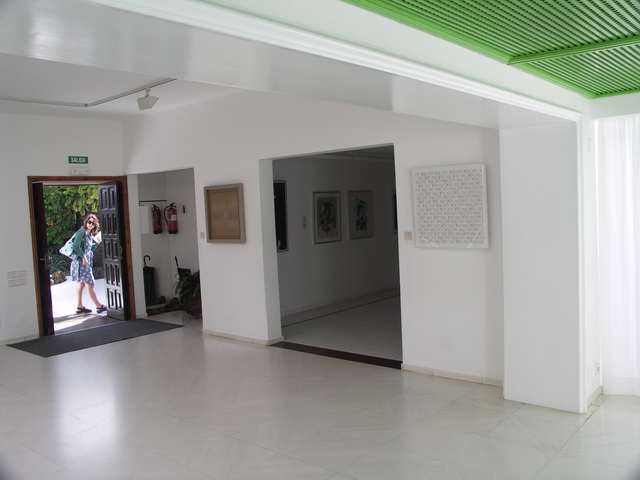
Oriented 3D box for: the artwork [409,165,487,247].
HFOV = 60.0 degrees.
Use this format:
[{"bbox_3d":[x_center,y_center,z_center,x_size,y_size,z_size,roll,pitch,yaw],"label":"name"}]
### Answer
[{"bbox_3d":[1.179,-0.296,5.067,0.684,0.743,0.055,1,5,38],"label":"artwork"}]

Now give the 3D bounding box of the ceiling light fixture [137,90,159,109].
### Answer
[{"bbox_3d":[-1.907,-1.555,6.138,0.190,0.240,0.200,1,5,41],"label":"ceiling light fixture"}]

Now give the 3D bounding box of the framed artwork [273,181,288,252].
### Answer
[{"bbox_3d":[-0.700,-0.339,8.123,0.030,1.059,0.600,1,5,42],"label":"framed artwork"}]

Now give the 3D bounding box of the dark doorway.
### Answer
[{"bbox_3d":[-3.470,0.185,8.159,0.150,2.214,1.445,1,5,42],"label":"dark doorway"}]

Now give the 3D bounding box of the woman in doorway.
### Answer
[{"bbox_3d":[-3.840,0.408,9.242,0.540,1.630,0.440,-2,4,6],"label":"woman in doorway"}]

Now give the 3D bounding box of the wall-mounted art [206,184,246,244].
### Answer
[{"bbox_3d":[-1.179,-0.316,6.892,0.659,0.712,0.040,1,5,38],"label":"wall-mounted art"}]

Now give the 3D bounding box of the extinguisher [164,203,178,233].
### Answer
[{"bbox_3d":[-2.439,-0.349,9.130,0.190,0.515,0.170,1,5,38],"label":"extinguisher"}]

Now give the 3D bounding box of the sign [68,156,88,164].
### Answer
[{"bbox_3d":[-3.484,-1.146,8.004,0.020,0.101,0.287,1,5,42],"label":"sign"}]

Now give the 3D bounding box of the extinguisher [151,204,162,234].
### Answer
[{"bbox_3d":[-2.673,-0.336,9.084,0.170,0.500,0.170,1,5,42],"label":"extinguisher"}]

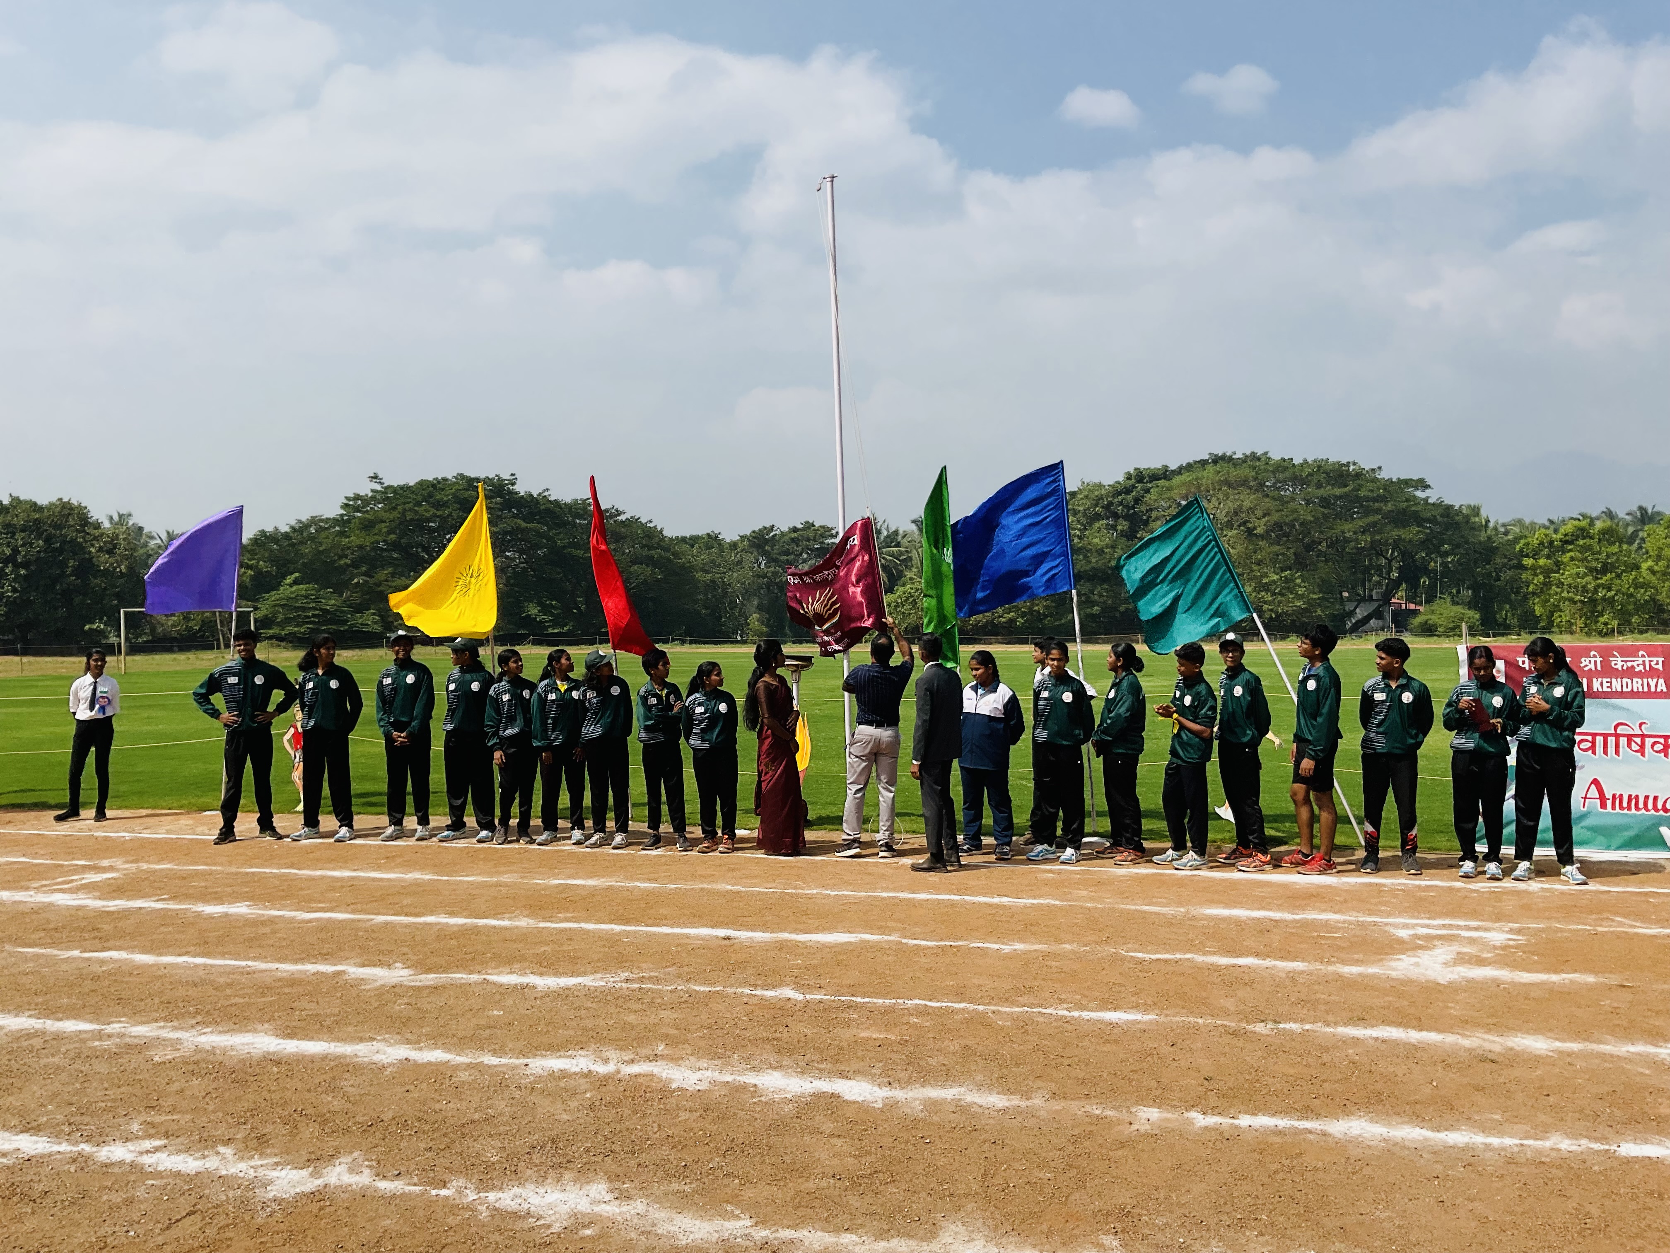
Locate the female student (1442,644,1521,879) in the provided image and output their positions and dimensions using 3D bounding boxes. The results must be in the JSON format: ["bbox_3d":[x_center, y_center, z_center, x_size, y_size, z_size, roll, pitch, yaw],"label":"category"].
[{"bbox_3d":[4.344,0.907,9.400,0.510,1.580,0.360,-1,0,29],"label":"female student"}]

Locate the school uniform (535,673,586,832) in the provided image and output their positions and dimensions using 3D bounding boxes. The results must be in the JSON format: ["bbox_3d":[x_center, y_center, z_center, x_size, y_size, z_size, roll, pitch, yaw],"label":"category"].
[{"bbox_3d":[-2.194,1.024,11.150,0.400,1.269,0.270,0,0,-14],"label":"school uniform"}]

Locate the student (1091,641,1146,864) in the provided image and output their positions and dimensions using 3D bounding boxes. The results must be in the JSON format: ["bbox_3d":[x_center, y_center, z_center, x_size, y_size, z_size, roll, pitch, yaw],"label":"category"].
[{"bbox_3d":[2.077,0.905,10.240,0.300,1.590,0.420,-1,0,-25],"label":"student"}]

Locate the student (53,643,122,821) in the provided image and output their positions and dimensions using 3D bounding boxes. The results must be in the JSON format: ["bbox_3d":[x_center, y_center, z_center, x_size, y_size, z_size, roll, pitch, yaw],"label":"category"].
[{"bbox_3d":[-6.885,0.988,12.885,0.520,1.579,0.340,-1,0,-12],"label":"student"}]

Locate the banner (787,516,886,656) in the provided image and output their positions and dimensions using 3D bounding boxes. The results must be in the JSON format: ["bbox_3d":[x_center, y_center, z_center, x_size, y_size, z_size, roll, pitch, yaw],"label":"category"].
[{"bbox_3d":[-0.015,-0.302,10.600,0.740,1.000,0.280,-9,0,5],"label":"banner"}]

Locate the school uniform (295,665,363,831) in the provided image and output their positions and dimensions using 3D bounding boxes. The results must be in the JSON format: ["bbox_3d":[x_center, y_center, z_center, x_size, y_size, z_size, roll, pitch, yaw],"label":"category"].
[{"bbox_3d":[-4.166,0.997,11.498,0.480,1.362,0.280,-1,0,5],"label":"school uniform"}]

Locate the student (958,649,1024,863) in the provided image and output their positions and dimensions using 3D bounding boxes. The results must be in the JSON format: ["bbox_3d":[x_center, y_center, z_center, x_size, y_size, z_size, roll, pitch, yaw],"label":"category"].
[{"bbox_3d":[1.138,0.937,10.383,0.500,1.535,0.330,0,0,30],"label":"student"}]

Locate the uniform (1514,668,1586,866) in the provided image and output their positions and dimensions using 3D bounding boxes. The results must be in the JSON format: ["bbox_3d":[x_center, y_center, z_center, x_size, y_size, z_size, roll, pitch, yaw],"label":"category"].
[{"bbox_3d":[4.722,0.926,9.240,0.470,1.300,0.320,0,0,43],"label":"uniform"}]

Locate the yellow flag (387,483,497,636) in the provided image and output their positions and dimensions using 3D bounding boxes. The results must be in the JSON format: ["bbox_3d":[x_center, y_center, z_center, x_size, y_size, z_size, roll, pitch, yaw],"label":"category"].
[{"bbox_3d":[-3.627,-0.620,12.900,1.000,1.420,0.400,0,0,-3],"label":"yellow flag"}]

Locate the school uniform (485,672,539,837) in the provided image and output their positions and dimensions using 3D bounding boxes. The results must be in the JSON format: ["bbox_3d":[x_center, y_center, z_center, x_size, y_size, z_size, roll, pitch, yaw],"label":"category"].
[{"bbox_3d":[-2.626,1.037,11.400,0.410,1.330,0.280,-1,0,-30],"label":"school uniform"}]

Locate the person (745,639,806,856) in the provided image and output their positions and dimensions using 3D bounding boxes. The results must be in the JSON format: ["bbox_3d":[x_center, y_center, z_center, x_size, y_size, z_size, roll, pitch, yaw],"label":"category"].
[{"bbox_3d":[-0.451,0.906,10.627,0.380,1.624,0.430,-1,0,20],"label":"person"}]

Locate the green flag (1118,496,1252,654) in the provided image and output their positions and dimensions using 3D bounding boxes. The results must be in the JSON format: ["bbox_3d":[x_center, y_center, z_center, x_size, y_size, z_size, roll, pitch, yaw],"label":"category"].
[{"bbox_3d":[2.600,-0.367,10.500,0.770,1.020,0.200,-24,0,5],"label":"green flag"}]

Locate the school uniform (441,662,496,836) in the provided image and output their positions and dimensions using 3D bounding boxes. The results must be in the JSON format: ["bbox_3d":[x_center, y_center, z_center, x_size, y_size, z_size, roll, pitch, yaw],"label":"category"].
[{"bbox_3d":[-2.984,0.988,11.387,0.430,1.412,0.270,-1,0,10],"label":"school uniform"}]

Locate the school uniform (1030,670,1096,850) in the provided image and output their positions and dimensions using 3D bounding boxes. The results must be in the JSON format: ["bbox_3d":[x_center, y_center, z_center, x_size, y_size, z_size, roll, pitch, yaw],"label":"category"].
[{"bbox_3d":[1.670,0.981,10.264,0.440,1.321,0.280,0,0,30],"label":"school uniform"}]

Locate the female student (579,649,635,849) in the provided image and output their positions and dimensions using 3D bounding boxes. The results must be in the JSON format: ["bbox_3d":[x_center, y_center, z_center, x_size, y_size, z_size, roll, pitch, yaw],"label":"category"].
[{"bbox_3d":[-1.803,0.959,11.050,0.430,1.557,0.300,0,0,-1],"label":"female student"}]

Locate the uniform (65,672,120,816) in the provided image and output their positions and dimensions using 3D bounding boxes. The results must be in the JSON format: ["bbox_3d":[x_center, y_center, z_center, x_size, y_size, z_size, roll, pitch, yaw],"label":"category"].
[{"bbox_3d":[-6.836,1.081,12.882,0.460,1.333,0.260,-1,0,-12],"label":"uniform"}]

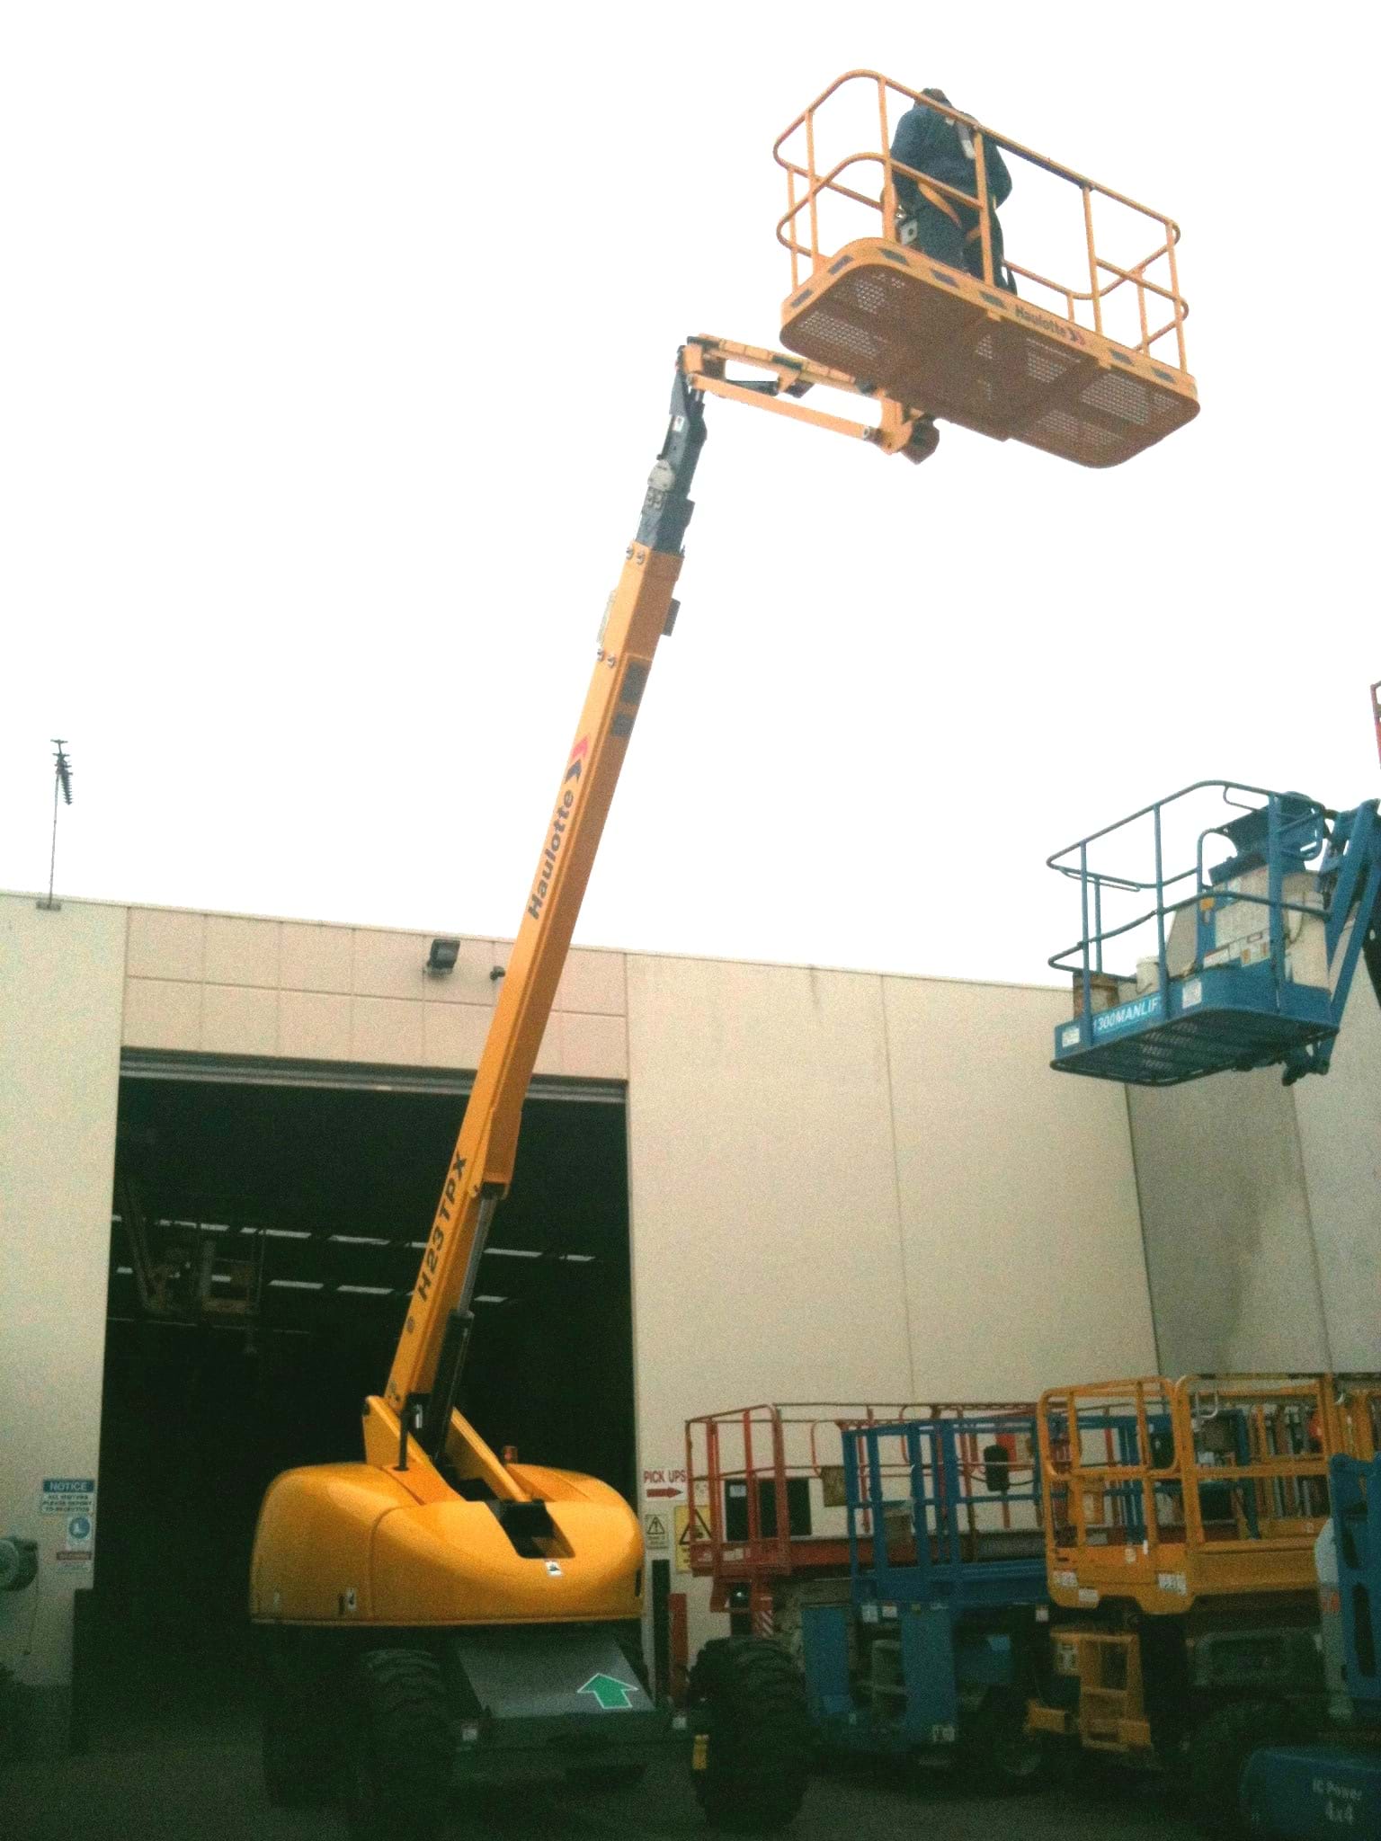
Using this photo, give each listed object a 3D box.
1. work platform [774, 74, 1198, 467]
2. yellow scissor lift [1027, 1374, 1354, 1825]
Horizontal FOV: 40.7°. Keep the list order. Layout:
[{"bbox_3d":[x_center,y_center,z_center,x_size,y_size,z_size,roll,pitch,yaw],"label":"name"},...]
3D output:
[{"bbox_3d":[1.588,-3.375,9.880,2.330,1.150,0.800,11,-21,-32],"label":"work platform"},{"bbox_3d":[3.684,4.291,12.089,2.650,2.500,1.800,6,-19,-24],"label":"yellow scissor lift"}]

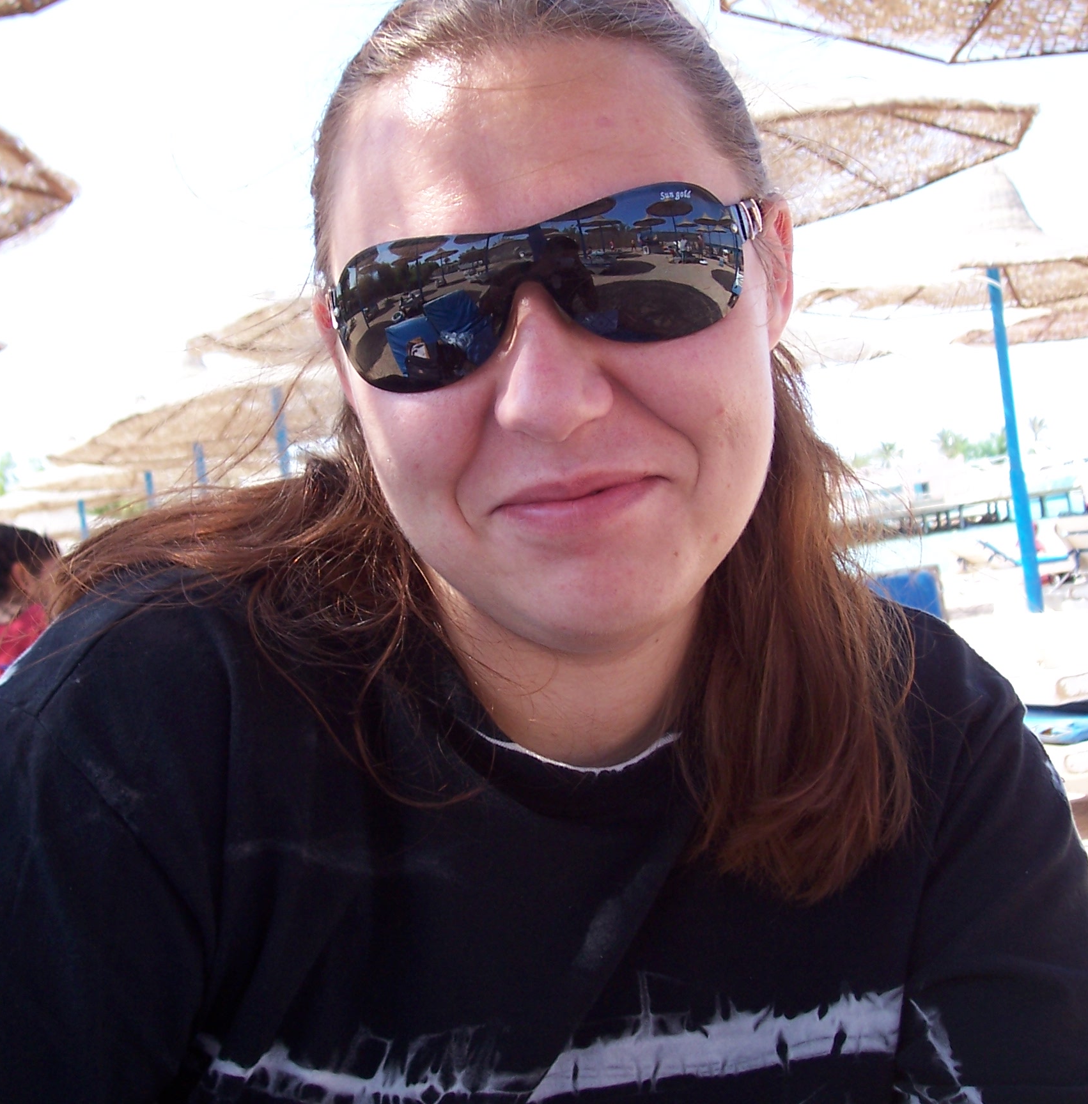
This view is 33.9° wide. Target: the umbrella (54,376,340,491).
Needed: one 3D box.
[{"bbox_3d":[-2.184,-0.438,15.509,3.190,3.445,3.190,-7,1,0],"label":"umbrella"}]

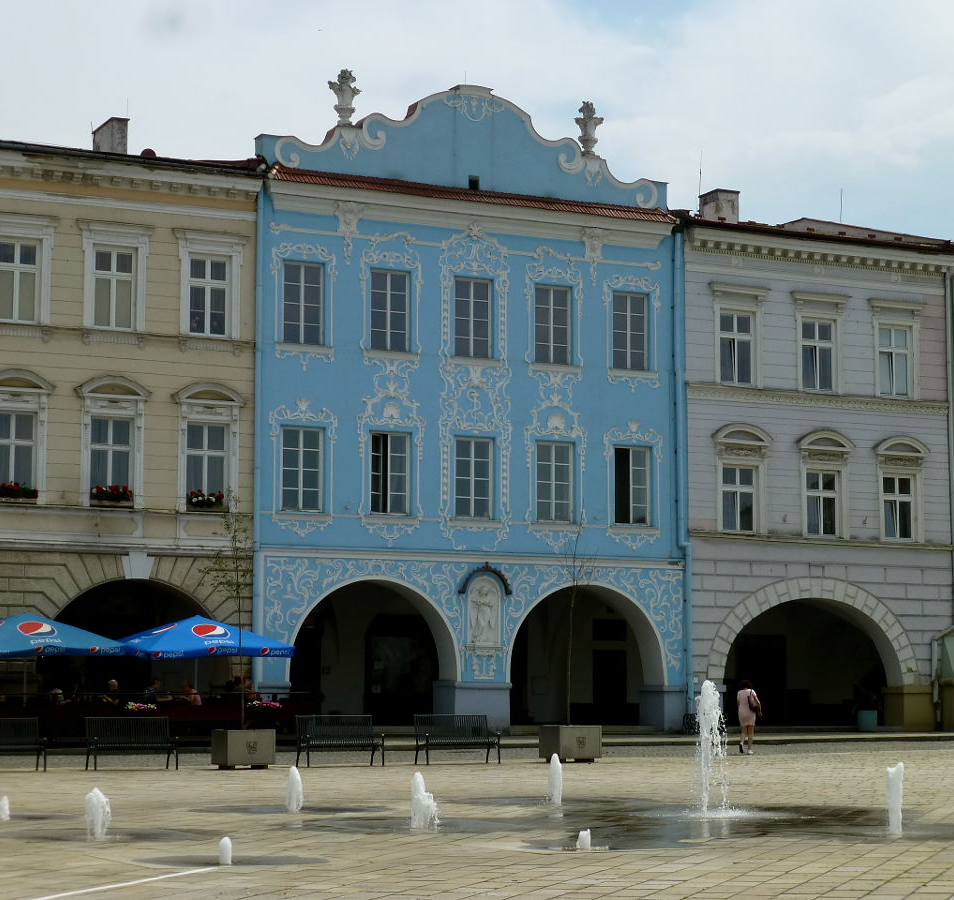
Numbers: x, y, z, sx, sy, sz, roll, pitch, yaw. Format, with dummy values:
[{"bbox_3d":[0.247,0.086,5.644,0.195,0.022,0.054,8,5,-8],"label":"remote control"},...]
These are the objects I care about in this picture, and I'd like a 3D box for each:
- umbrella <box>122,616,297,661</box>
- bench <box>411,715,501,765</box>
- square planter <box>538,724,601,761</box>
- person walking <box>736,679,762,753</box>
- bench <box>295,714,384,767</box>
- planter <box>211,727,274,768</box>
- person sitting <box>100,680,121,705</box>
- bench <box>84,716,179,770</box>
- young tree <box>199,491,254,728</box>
[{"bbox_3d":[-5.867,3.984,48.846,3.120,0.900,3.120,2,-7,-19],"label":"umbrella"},{"bbox_3d":[-0.385,5.569,43.991,1.580,0.930,0.620,3,-8,-25],"label":"bench"},{"bbox_3d":[1.848,5.792,45.228,0.900,0.750,0.900,3,-8,-25],"label":"square planter"},{"bbox_3d":[5.969,5.881,50.300,0.550,1.619,0.500,0,-7,-3],"label":"person walking"},{"bbox_3d":[-2.567,5.450,42.865,1.580,0.930,0.620,3,-8,-25],"label":"bench"},{"bbox_3d":[-4.206,5.372,41.264,0.900,0.750,0.900,3,-8,-25],"label":"planter"},{"bbox_3d":[-7.621,5.440,47.621,0.750,1.320,0.520,6,-9,-41],"label":"person sitting"},{"bbox_3d":[-6.124,5.212,40.624,1.580,0.930,0.620,3,-8,-25],"label":"bench"},{"bbox_3d":[-4.476,2.837,41.215,0.950,4.350,0.950,0,-7,0],"label":"young tree"}]

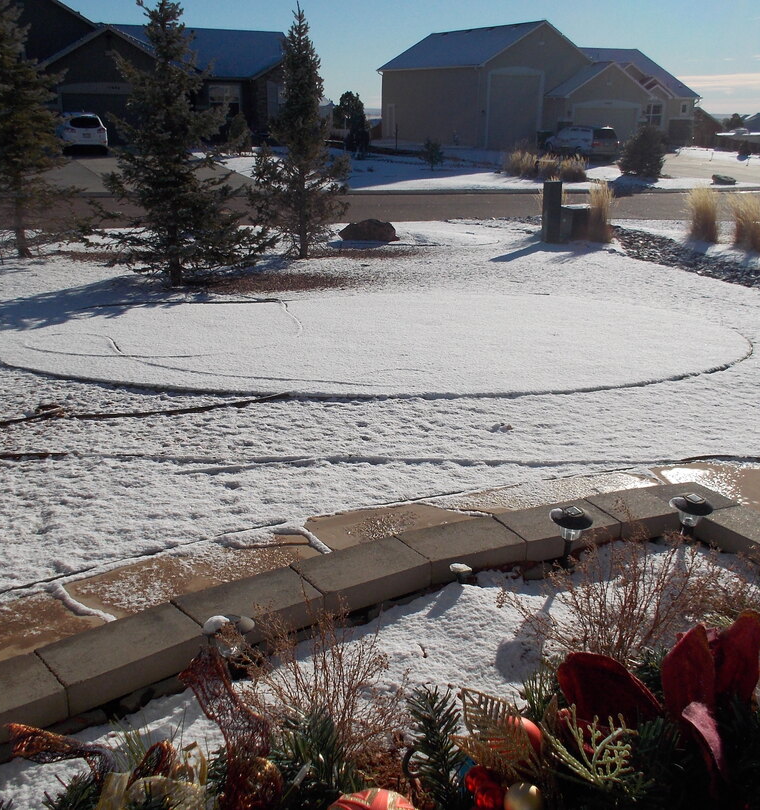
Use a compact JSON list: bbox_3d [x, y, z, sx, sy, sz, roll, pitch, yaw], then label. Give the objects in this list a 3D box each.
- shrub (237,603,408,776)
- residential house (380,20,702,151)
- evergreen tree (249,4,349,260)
[{"bbox_3d":[-0.137,0.707,2.240,0.400,0.420,0.370,0,19,0],"label":"shrub"},{"bbox_3d":[11.300,-21.732,61.798,17.000,7.300,15.500,-9,20,-25],"label":"residential house"},{"bbox_3d":[-1.406,-4.587,15.548,1.700,4.150,1.700,0,19,0],"label":"evergreen tree"}]

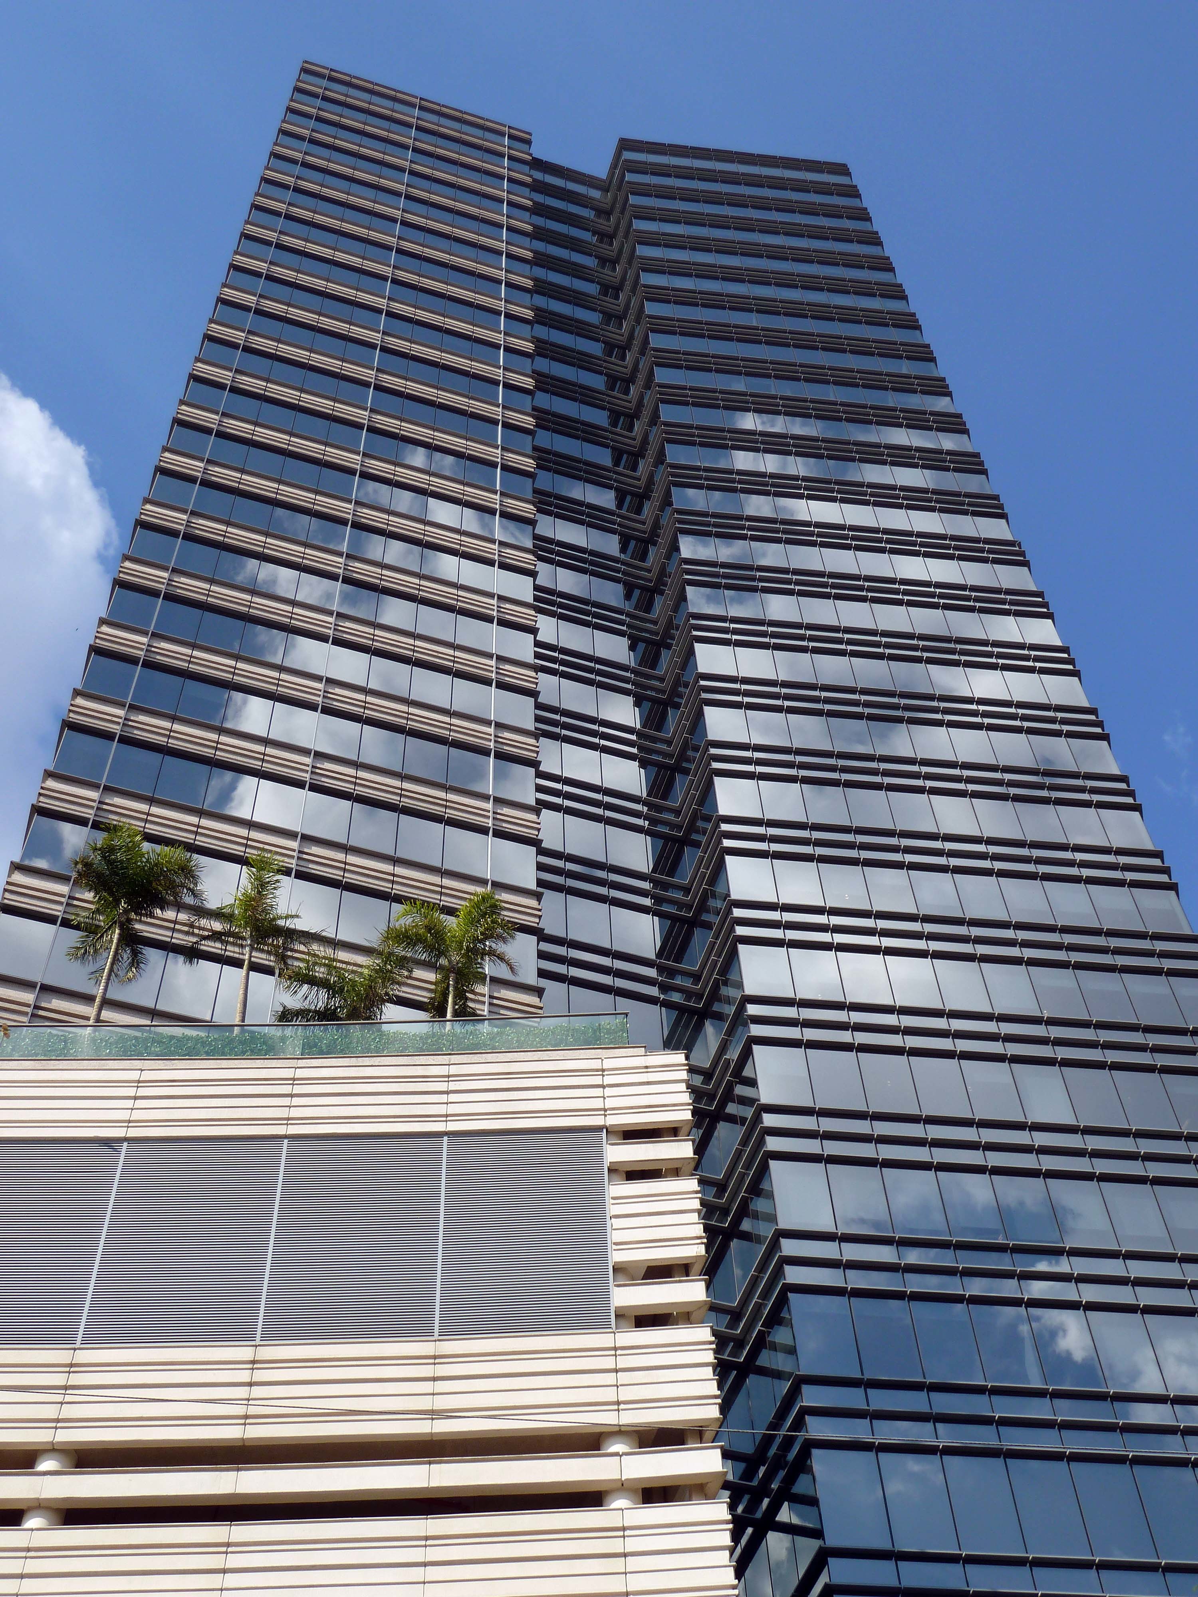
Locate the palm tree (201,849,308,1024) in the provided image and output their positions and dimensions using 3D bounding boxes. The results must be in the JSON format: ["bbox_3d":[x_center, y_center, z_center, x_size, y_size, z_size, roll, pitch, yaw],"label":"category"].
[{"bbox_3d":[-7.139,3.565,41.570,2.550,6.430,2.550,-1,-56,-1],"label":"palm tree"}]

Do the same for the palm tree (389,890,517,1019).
[{"bbox_3d":[-2.974,3.948,41.005,2.640,4.820,2.640,-1,-56,-1],"label":"palm tree"}]

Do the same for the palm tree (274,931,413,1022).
[{"bbox_3d":[-5.180,4.580,40.787,2.810,3.880,2.810,-1,-56,-1],"label":"palm tree"}]

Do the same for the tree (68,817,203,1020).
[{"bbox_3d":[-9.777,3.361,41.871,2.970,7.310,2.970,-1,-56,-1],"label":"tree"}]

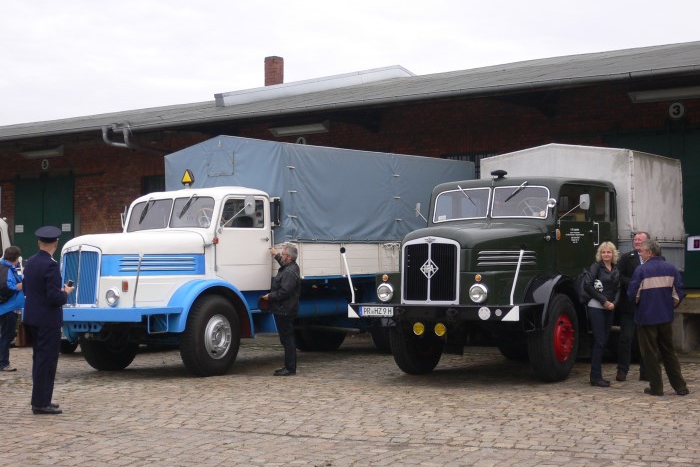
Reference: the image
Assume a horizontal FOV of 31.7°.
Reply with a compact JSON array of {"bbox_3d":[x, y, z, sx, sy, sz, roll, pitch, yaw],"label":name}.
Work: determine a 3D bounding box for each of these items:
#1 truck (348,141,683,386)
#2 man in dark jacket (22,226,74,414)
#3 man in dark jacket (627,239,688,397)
[{"bbox_3d":[2.560,0.284,17.241,2.450,3.180,5.750,-1,-1,34],"label":"truck"},{"bbox_3d":[-3.111,0.881,12.768,0.440,1.908,0.470,0,-1,-41],"label":"man in dark jacket"},{"bbox_3d":[3.439,0.940,13.817,0.560,1.746,0.380,0,-1,-23],"label":"man in dark jacket"}]

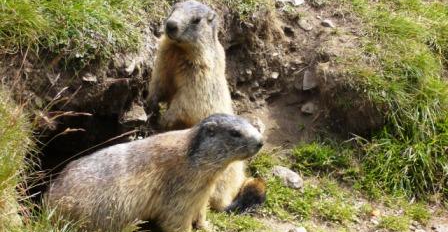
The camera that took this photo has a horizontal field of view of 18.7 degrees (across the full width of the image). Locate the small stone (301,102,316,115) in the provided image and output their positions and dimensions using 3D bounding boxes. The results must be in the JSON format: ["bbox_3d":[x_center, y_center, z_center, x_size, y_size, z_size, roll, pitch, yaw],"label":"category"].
[{"bbox_3d":[0.210,-0.019,3.370,0.038,0.026,0.032,0,20,0],"label":"small stone"}]

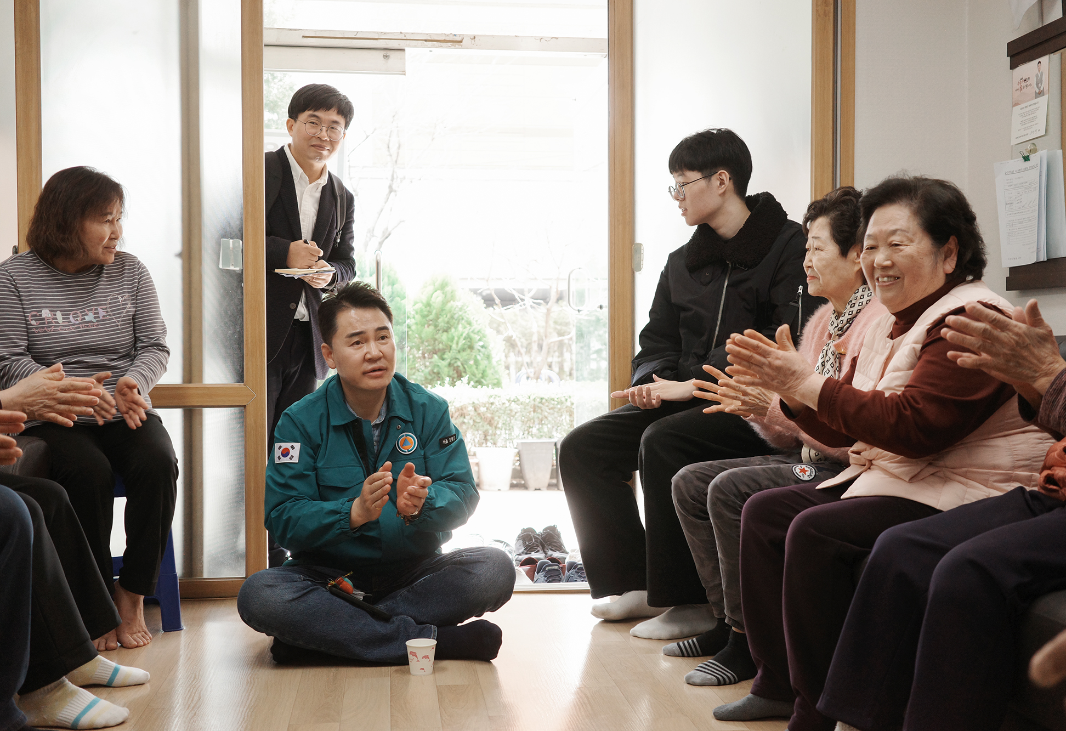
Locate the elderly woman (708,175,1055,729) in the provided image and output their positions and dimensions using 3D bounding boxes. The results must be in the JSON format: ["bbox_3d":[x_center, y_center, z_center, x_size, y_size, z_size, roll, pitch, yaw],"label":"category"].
[{"bbox_3d":[0.695,0.164,2.297,0.660,1.060,0.520,-1,1,-20],"label":"elderly woman"}]

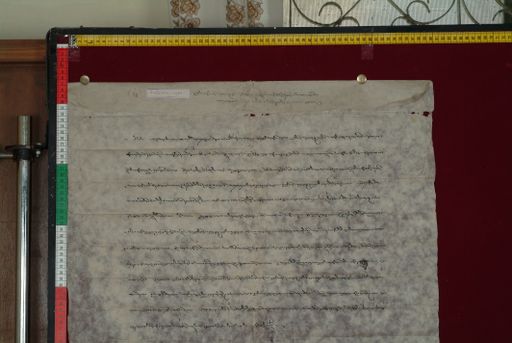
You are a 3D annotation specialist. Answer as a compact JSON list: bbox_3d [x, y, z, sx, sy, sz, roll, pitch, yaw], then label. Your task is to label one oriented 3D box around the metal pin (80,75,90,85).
[{"bbox_3d":[-0.281,-0.151,2.060,0.015,0.015,0.009,-1,-6,0],"label":"metal pin"}]

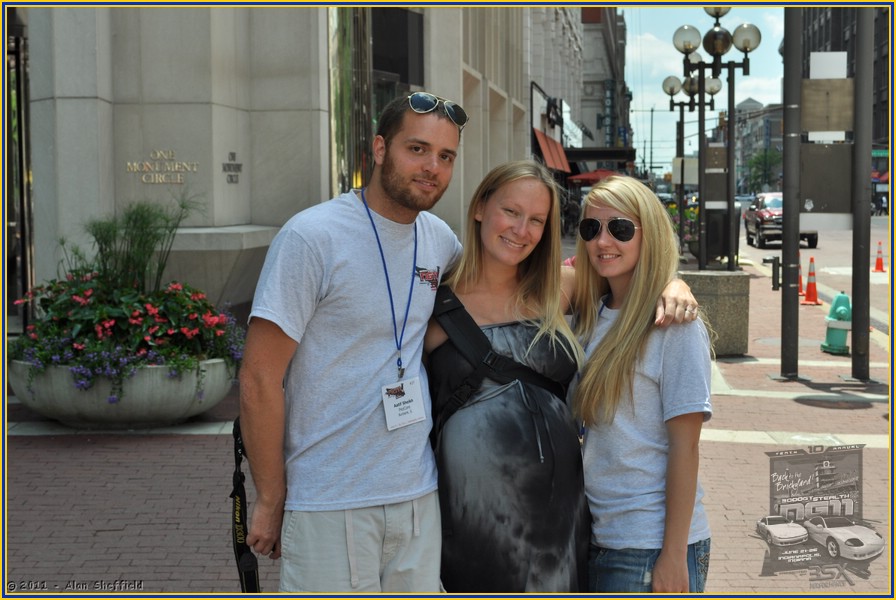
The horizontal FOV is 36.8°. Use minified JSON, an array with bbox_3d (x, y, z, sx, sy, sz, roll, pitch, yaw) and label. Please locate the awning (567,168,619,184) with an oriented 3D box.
[{"bbox_3d":[5.256,-4.296,47.000,2.200,0.570,2.200,0,5,8],"label":"awning"}]

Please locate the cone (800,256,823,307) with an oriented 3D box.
[{"bbox_3d":[5.401,-0.297,19.971,0.360,0.700,0.360,0,5,8],"label":"cone"}]

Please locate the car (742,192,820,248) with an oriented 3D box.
[{"bbox_3d":[10.841,-2.692,44.022,1.920,1.820,5.300,0,5,8],"label":"car"}]

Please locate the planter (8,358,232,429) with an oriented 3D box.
[{"bbox_3d":[-2.443,0.655,10.168,1.723,0.440,1.723,-1,5,-14],"label":"planter"}]

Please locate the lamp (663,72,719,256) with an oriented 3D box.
[{"bbox_3d":[7.471,-4.576,40.926,1.891,6.013,1.650,0,5,8],"label":"lamp"}]

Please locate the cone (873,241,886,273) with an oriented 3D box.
[{"bbox_3d":[9.637,-0.985,29.995,0.360,0.700,0.360,0,5,8],"label":"cone"}]

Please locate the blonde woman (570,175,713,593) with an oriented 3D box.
[{"bbox_3d":[0.431,0.556,3.048,0.460,1.670,0.330,2,5,25],"label":"blonde woman"}]

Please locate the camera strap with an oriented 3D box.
[{"bbox_3d":[-0.420,0.466,2.820,0.090,0.460,0.080,1,5,17],"label":"camera strap"}]

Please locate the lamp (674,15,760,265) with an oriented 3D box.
[{"bbox_3d":[5.717,-3.644,28.347,1.891,6.013,1.650,0,5,8],"label":"lamp"}]

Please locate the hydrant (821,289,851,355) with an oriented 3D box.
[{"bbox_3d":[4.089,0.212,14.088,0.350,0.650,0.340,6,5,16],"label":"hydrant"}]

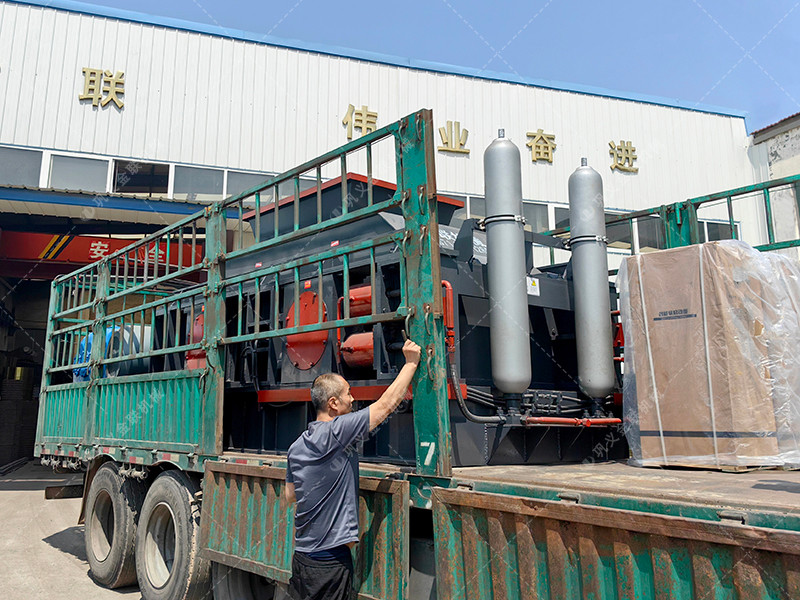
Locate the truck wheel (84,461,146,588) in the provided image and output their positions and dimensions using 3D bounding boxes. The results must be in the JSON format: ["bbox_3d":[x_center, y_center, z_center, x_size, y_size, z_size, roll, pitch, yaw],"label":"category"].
[{"bbox_3d":[-2.527,2.023,5.675,0.290,1.050,1.050,10,-14,-44],"label":"truck wheel"}]

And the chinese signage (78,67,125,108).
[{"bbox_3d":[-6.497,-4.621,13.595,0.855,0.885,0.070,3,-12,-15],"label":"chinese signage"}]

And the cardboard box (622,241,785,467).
[{"bbox_3d":[1.889,0.374,3.876,0.817,1.242,0.519,10,-14,-44],"label":"cardboard box"}]

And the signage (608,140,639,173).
[{"bbox_3d":[7.184,-4.599,19.949,1.055,1.038,0.100,3,-11,-15],"label":"signage"}]

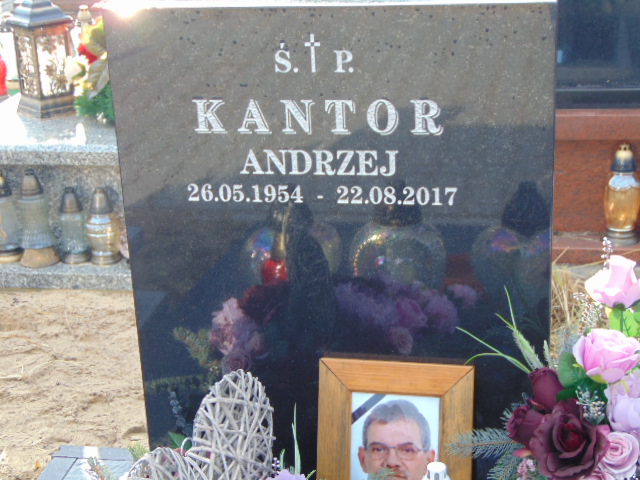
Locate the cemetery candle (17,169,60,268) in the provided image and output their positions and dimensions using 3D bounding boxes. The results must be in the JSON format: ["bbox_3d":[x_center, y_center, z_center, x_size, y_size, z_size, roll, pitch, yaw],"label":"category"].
[{"bbox_3d":[-0.830,-0.067,3.834,0.116,0.275,0.116,-4,19,-7],"label":"cemetery candle"}]

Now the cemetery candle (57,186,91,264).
[{"bbox_3d":[-0.726,-0.046,3.850,0.088,0.216,0.088,-4,19,-7],"label":"cemetery candle"}]

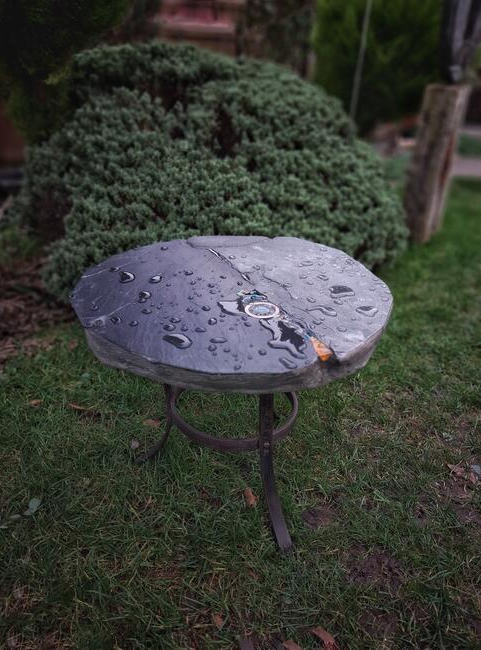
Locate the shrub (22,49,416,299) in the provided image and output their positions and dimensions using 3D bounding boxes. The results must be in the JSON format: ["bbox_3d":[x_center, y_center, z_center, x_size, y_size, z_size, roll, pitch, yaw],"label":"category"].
[{"bbox_3d":[-0.160,-0.914,2.700,2.100,1.020,1.750,0,28,0],"label":"shrub"}]

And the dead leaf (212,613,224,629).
[{"bbox_3d":[-0.045,0.568,0.985,0.018,0.009,0.030,-15,32,-26],"label":"dead leaf"}]

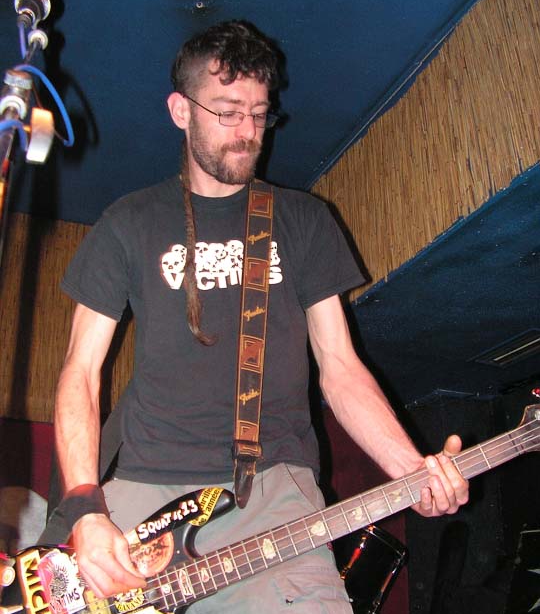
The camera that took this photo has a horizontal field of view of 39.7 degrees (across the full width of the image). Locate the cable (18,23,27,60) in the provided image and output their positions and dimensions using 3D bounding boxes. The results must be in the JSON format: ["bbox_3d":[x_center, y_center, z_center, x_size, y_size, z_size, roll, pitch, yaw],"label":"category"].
[{"bbox_3d":[-0.331,-0.355,1.000,0.010,0.060,0.012,-1,-21,0],"label":"cable"}]

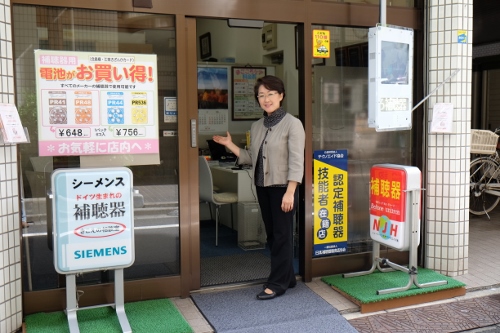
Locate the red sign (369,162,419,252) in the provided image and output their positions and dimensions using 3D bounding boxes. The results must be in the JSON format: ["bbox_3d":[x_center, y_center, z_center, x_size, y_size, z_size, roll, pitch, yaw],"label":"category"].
[{"bbox_3d":[1.047,0.280,3.821,0.138,0.573,0.415,-2,4,-21],"label":"red sign"}]

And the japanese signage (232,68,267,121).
[{"bbox_3d":[-0.006,-0.853,6.250,0.442,0.624,0.025,-2,4,-21],"label":"japanese signage"}]

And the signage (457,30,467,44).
[{"bbox_3d":[1.663,-1.011,4.128,0.087,0.105,0.006,-2,4,-21],"label":"signage"}]

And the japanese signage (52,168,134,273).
[{"bbox_3d":[-0.926,0.311,3.135,0.456,0.607,0.128,-2,4,-21],"label":"japanese signage"}]

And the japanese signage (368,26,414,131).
[{"bbox_3d":[1.009,-0.624,3.803,0.370,0.735,0.100,-3,4,-33],"label":"japanese signage"}]

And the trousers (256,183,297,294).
[{"bbox_3d":[0.197,0.482,3.839,0.300,0.830,0.260,2,4,38],"label":"trousers"}]

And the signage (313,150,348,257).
[{"bbox_3d":[0.638,0.293,4.151,0.300,0.848,0.010,-2,4,-21],"label":"signage"}]

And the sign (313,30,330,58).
[{"bbox_3d":[0.554,-0.941,4.059,0.149,0.208,0.006,-2,4,-21],"label":"sign"}]

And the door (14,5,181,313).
[{"bbox_3d":[-0.976,-0.038,3.489,1.036,1.974,0.050,-2,4,-21],"label":"door"}]

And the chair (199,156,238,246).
[{"bbox_3d":[-0.299,0.333,5.413,0.530,0.860,0.470,-2,4,-21],"label":"chair"}]

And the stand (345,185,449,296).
[{"bbox_3d":[1.048,0.485,3.833,0.602,0.711,0.484,-2,4,-21],"label":"stand"}]

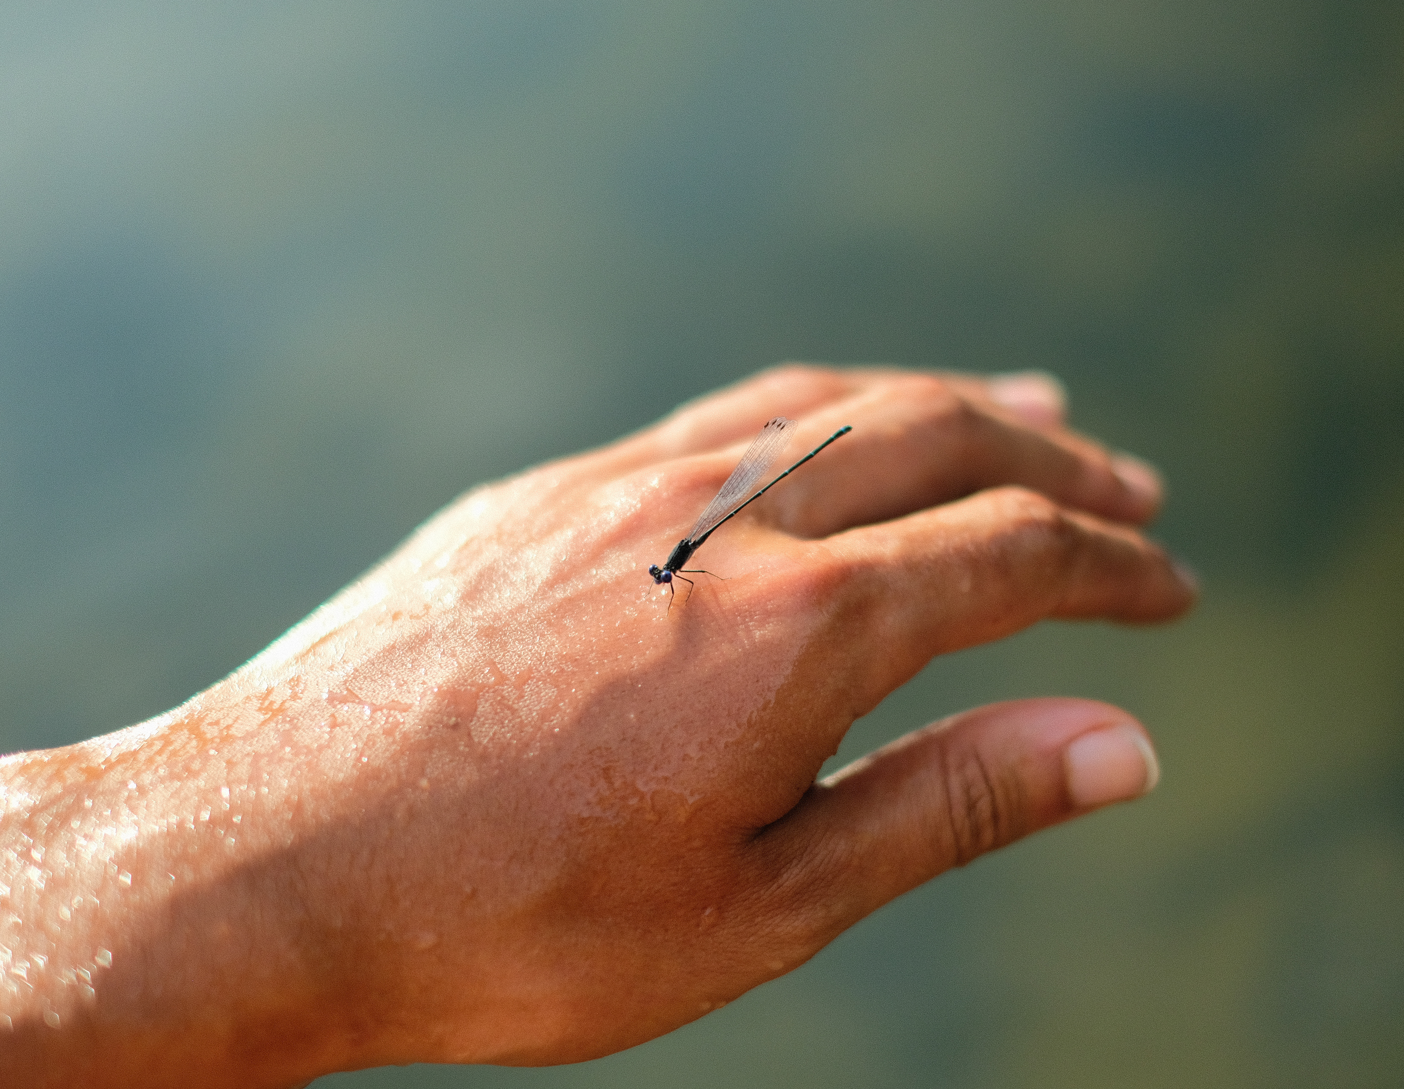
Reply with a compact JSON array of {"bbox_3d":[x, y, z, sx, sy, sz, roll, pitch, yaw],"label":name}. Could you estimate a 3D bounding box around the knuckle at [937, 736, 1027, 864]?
[{"bbox_3d":[0.046,0.042,0.398,0.014,0.020,0.010,-20,22,-17],"label":"knuckle"}]

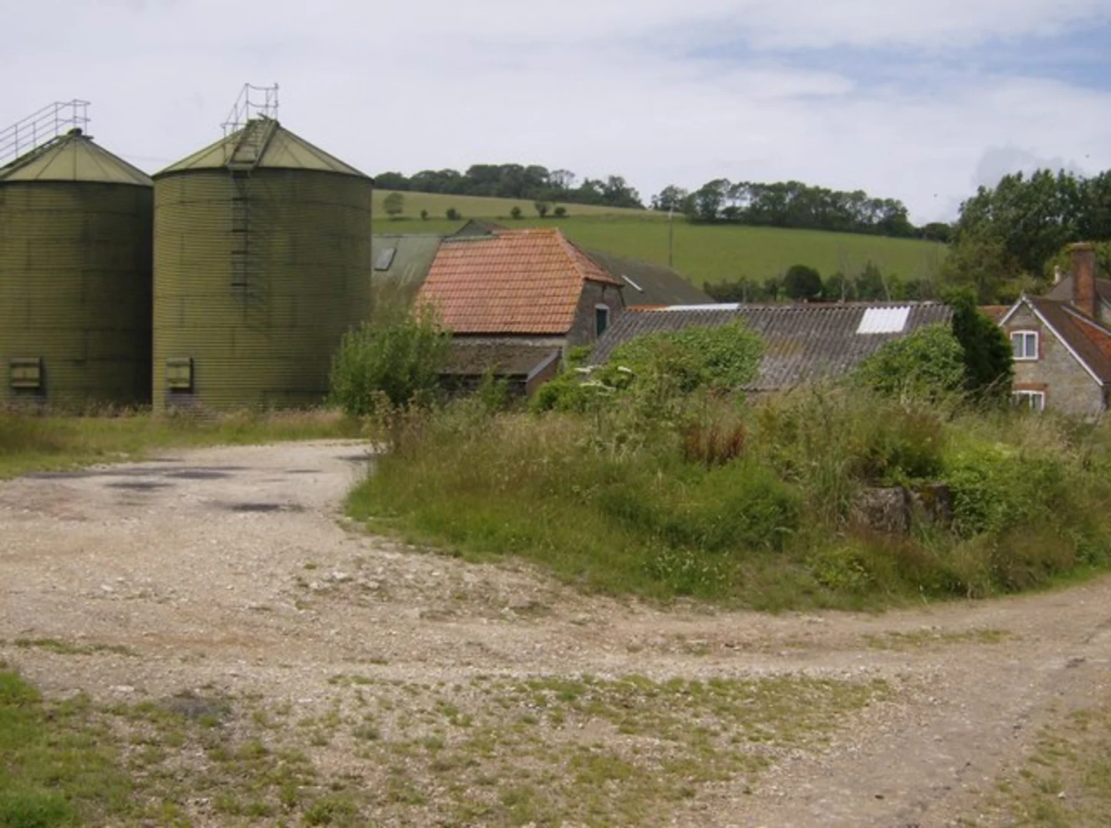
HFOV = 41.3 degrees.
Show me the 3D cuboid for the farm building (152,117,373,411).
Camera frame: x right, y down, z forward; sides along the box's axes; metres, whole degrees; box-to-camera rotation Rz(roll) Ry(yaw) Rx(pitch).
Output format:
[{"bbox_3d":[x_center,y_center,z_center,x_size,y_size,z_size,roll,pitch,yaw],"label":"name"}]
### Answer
[{"bbox_3d":[-7.557,-3.780,38.251,5.580,7.680,5.580,0,2,-11],"label":"farm building"}]

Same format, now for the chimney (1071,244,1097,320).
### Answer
[{"bbox_3d":[21.368,-5.364,59.500,0.850,3.100,0.700,1,2,38],"label":"chimney"}]

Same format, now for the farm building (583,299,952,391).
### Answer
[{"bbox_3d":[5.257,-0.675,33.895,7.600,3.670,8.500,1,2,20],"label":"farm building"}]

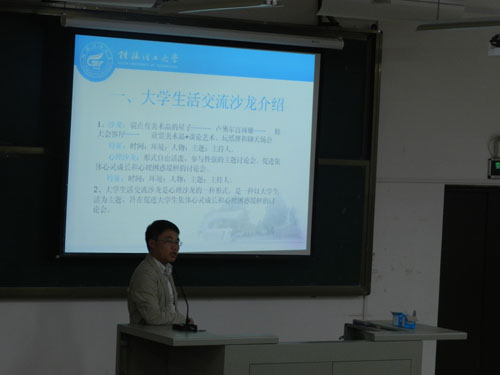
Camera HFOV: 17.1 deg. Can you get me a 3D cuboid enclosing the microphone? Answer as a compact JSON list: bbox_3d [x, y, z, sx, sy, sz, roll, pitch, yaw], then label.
[{"bbox_3d":[-0.364,0.648,9.500,0.140,0.345,0.090,5,5,37],"label":"microphone"}]

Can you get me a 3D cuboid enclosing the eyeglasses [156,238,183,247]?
[{"bbox_3d":[-0.483,0.320,9.700,0.138,0.042,0.140,6,-1,43],"label":"eyeglasses"}]

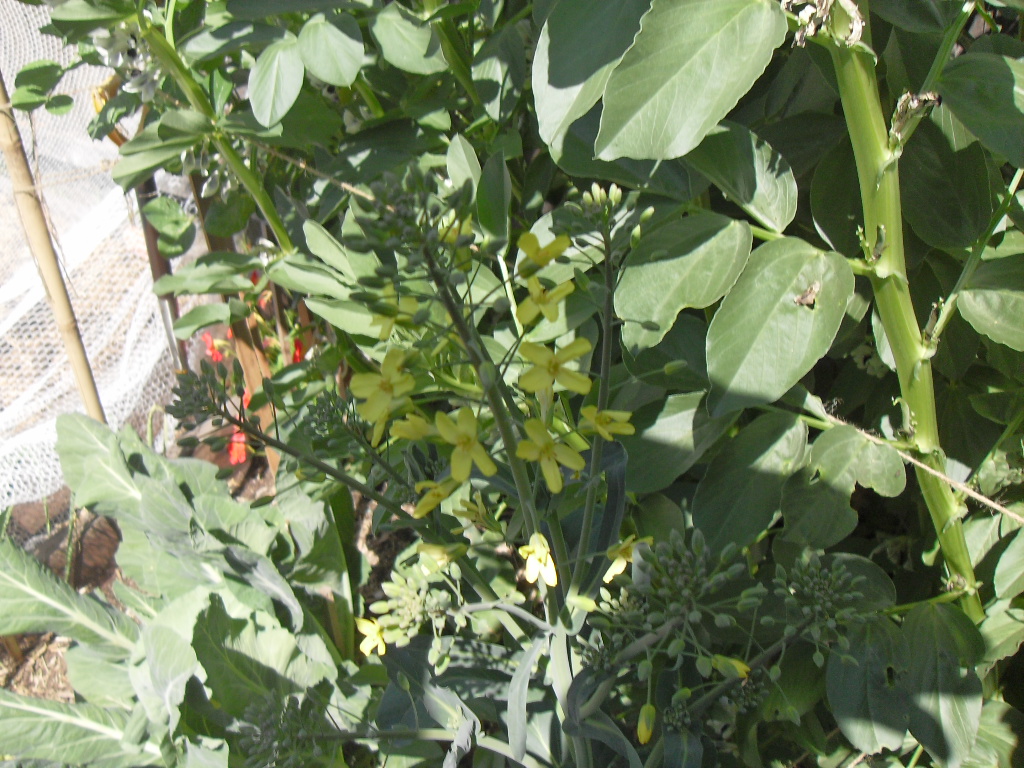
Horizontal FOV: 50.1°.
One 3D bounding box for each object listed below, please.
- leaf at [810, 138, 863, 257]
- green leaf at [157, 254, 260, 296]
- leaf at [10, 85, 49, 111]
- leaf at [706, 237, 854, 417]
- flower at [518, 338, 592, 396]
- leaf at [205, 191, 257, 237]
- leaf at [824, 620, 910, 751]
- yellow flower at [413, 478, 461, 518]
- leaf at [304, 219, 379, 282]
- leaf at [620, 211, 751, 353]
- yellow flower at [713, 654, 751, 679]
[{"bbox_3d":[0.146,-0.083,0.485,0.032,0.012,0.056,3,73,13],"label":"leaf"},{"bbox_3d":[-0.184,-0.065,0.660,0.060,0.016,0.033,-22,46,-14],"label":"green leaf"},{"bbox_3d":[-0.265,-0.157,0.600,0.021,0.006,0.017,3,54,9],"label":"leaf"},{"bbox_3d":[0.120,-0.026,0.490,0.056,0.094,0.016,37,9,7],"label":"leaf"},{"bbox_3d":[0.015,-0.006,0.380,0.026,0.011,0.022,-6,62,-3],"label":"flower"},{"bbox_3d":[-0.206,-0.125,0.800,0.038,0.036,0.012,1,11,5],"label":"leaf"},{"bbox_3d":[0.166,0.141,0.510,0.040,0.012,0.068,-6,66,4],"label":"leaf"},{"bbox_3d":[-0.028,0.042,0.400,0.018,0.015,0.011,23,19,33],"label":"yellow flower"},{"bbox_3d":[-0.112,-0.088,0.720,0.030,0.055,0.014,-43,13,-20],"label":"leaf"},{"bbox_3d":[0.070,-0.041,0.450,0.042,0.015,0.072,36,75,19],"label":"leaf"},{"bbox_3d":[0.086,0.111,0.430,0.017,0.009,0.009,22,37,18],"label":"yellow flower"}]

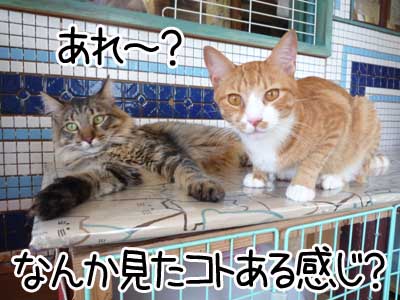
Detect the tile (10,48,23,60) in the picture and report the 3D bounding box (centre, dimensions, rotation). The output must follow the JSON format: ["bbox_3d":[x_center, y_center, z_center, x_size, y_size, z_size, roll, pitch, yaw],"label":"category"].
[{"bbox_3d":[-0.414,-0.216,0.653,0.025,0.025,0.006,-1,6,-25],"label":"tile"}]

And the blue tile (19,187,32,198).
[{"bbox_3d":[-0.431,0.105,0.715,0.025,0.025,0.006,-2,6,-25],"label":"blue tile"}]

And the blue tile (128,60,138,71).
[{"bbox_3d":[-0.168,-0.212,0.726,0.023,0.023,0.006,-2,4,-25],"label":"blue tile"}]

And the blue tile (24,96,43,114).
[{"bbox_3d":[-0.405,-0.111,0.706,0.045,0.045,0.006,-2,6,-25],"label":"blue tile"}]

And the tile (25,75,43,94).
[{"bbox_3d":[-0.367,-0.144,0.637,0.040,0.041,0.007,-2,4,-25],"label":"tile"}]

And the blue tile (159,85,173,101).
[{"bbox_3d":[-0.093,-0.152,0.766,0.040,0.041,0.007,-2,4,-25],"label":"blue tile"}]

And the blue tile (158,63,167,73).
[{"bbox_3d":[-0.110,-0.235,0.833,0.025,0.025,0.006,-2,6,-25],"label":"blue tile"}]

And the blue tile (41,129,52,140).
[{"bbox_3d":[-0.382,-0.040,0.724,0.025,0.025,0.006,-2,6,-25],"label":"blue tile"}]

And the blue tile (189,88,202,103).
[{"bbox_3d":[-0.014,-0.167,0.886,0.045,0.045,0.006,-2,6,-25],"label":"blue tile"}]

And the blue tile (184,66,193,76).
[{"bbox_3d":[-0.034,-0.226,0.830,0.025,0.025,0.006,-1,6,-25],"label":"blue tile"}]

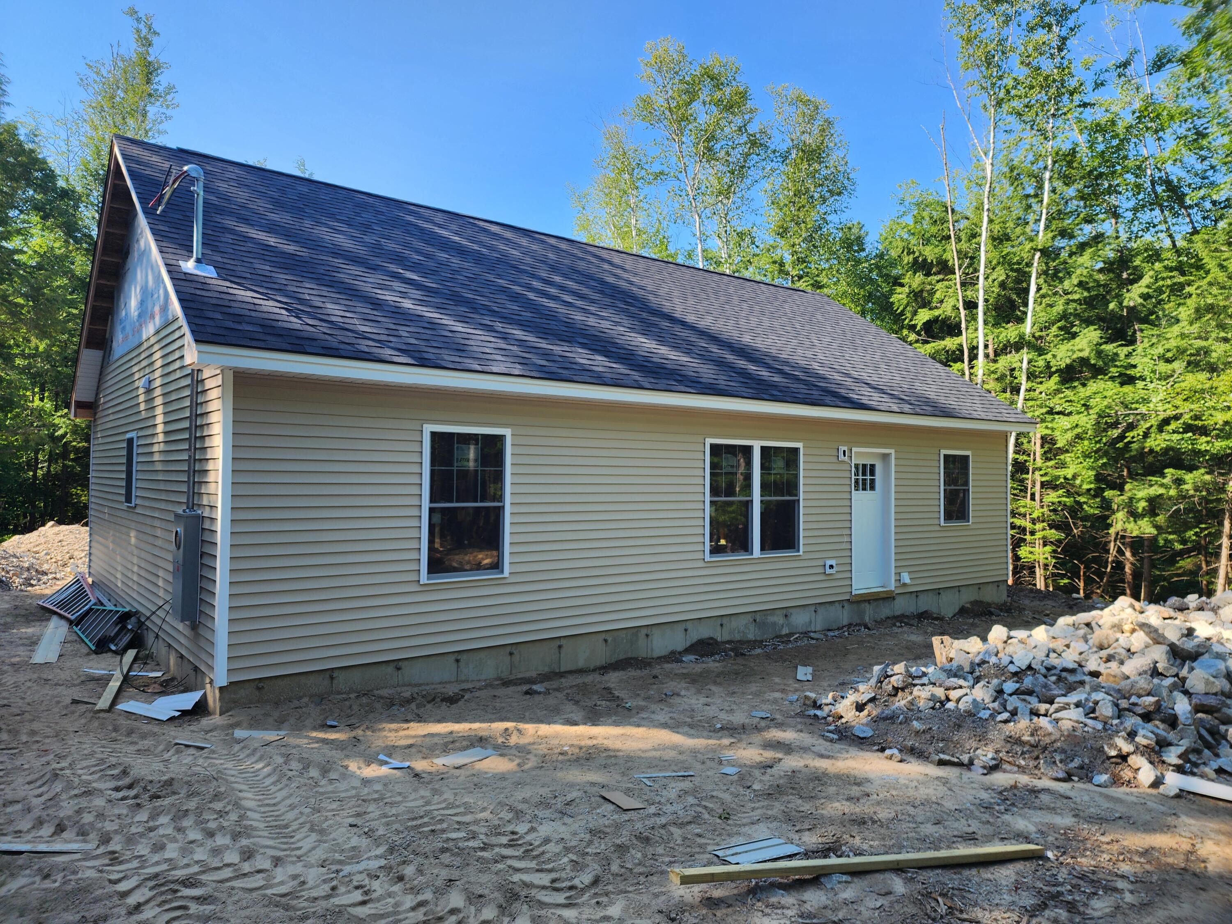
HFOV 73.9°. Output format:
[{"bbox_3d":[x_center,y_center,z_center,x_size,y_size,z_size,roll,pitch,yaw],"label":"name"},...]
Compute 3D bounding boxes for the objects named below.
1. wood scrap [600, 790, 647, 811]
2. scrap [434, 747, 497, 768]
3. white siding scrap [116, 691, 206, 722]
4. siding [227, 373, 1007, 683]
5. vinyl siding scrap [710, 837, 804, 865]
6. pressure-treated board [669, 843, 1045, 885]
[{"bbox_3d":[0.036,2.111,5.091,0.134,0.020,0.345,5,-6,-27],"label":"wood scrap"},{"bbox_3d":[-1.093,2.182,6.014,0.213,0.025,0.422,-1,-3,38],"label":"scrap"},{"bbox_3d":[-3.850,2.040,6.980,0.760,0.120,0.460,0,-1,24],"label":"white siding scrap"},{"bbox_3d":[1.834,0.667,10.704,12.708,2.603,0.060,1,-1,-37],"label":"siding"},{"bbox_3d":[0.719,2.002,4.186,0.466,0.025,0.206,8,-10,-34],"label":"vinyl siding scrap"},{"bbox_3d":[1.330,2.034,4.163,2.368,0.040,0.090,9,-13,-24],"label":"pressure-treated board"}]

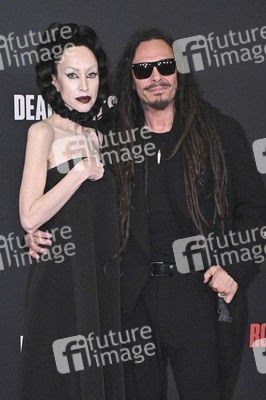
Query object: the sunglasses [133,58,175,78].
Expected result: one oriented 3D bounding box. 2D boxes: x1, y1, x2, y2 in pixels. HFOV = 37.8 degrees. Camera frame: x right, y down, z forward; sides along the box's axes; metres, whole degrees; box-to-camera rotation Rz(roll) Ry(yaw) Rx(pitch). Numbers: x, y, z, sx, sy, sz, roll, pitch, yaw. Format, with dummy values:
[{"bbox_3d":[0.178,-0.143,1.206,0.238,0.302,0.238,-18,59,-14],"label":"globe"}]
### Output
[{"bbox_3d":[0.065,-0.440,1.323,0.143,0.048,0.145,-9,15,-2],"label":"sunglasses"}]

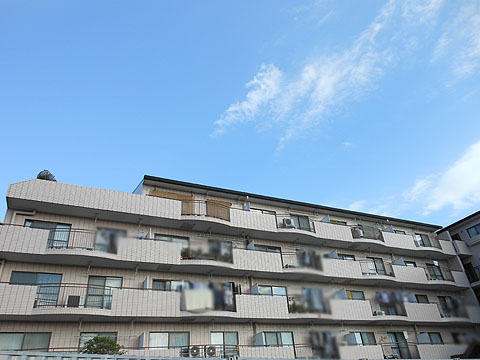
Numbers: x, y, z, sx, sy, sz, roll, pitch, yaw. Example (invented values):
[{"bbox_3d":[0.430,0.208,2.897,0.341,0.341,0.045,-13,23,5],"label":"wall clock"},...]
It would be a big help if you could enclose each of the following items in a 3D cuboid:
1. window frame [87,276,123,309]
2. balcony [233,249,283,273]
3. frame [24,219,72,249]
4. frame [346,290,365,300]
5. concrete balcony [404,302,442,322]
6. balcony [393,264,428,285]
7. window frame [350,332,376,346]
[{"bbox_3d":[-7.438,6.176,18.908,1.803,1.773,0.120,10,-29,-22],"label":"window frame"},{"bbox_3d":[1.124,5.201,22.216,3.526,1.251,0.220,10,-29,-22],"label":"balcony"},{"bbox_3d":[-10.587,3.113,18.880,2.334,1.675,0.120,10,-29,-22],"label":"frame"},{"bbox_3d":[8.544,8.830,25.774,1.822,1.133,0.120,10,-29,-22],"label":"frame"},{"bbox_3d":[13.790,10.024,26.239,3.546,1.271,0.220,10,-29,-22],"label":"concrete balcony"},{"bbox_3d":[13.345,7.482,27.335,3.388,1.261,0.220,10,-29,-22],"label":"balcony"},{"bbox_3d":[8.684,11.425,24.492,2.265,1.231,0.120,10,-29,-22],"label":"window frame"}]

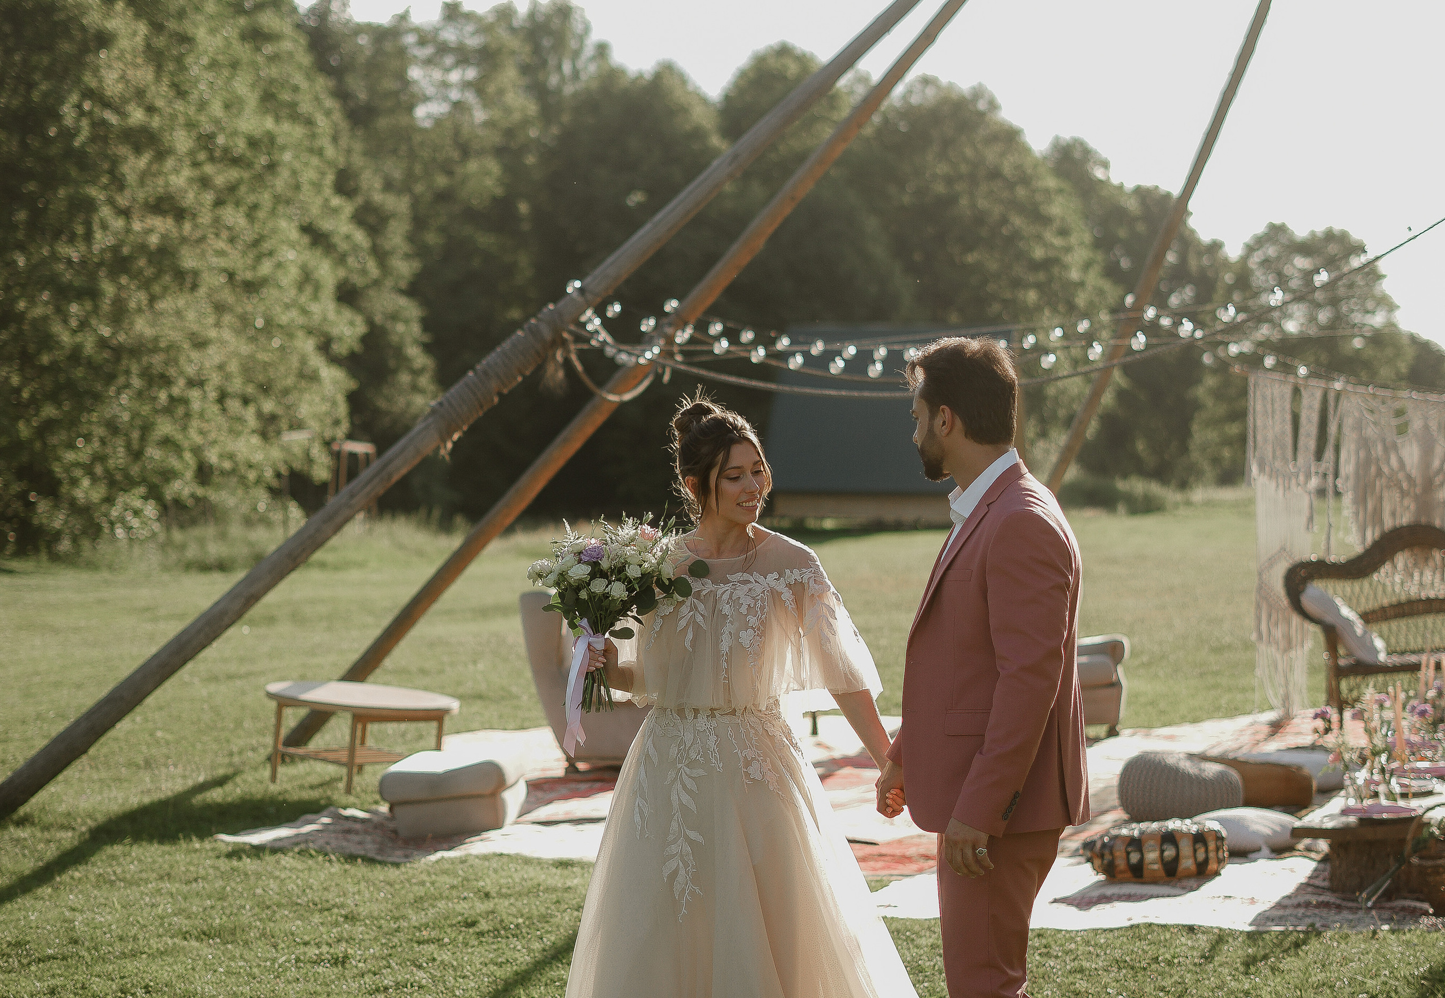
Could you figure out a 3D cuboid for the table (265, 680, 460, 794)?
[{"bbox_3d":[-1.639,1.095,13.574,0.930,0.425,0.840,5,2,43],"label":"table"}]

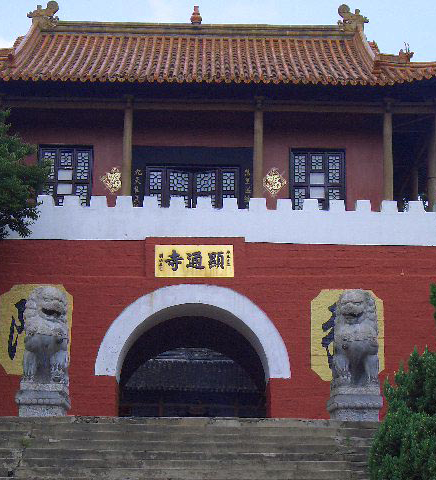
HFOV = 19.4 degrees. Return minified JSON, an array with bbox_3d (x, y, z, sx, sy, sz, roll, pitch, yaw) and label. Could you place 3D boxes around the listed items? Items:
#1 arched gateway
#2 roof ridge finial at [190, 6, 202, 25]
[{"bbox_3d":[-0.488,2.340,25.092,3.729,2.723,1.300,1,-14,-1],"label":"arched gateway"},{"bbox_3d":[-0.482,-5.138,29.200,0.256,0.455,0.256,1,-14,-1],"label":"roof ridge finial"}]

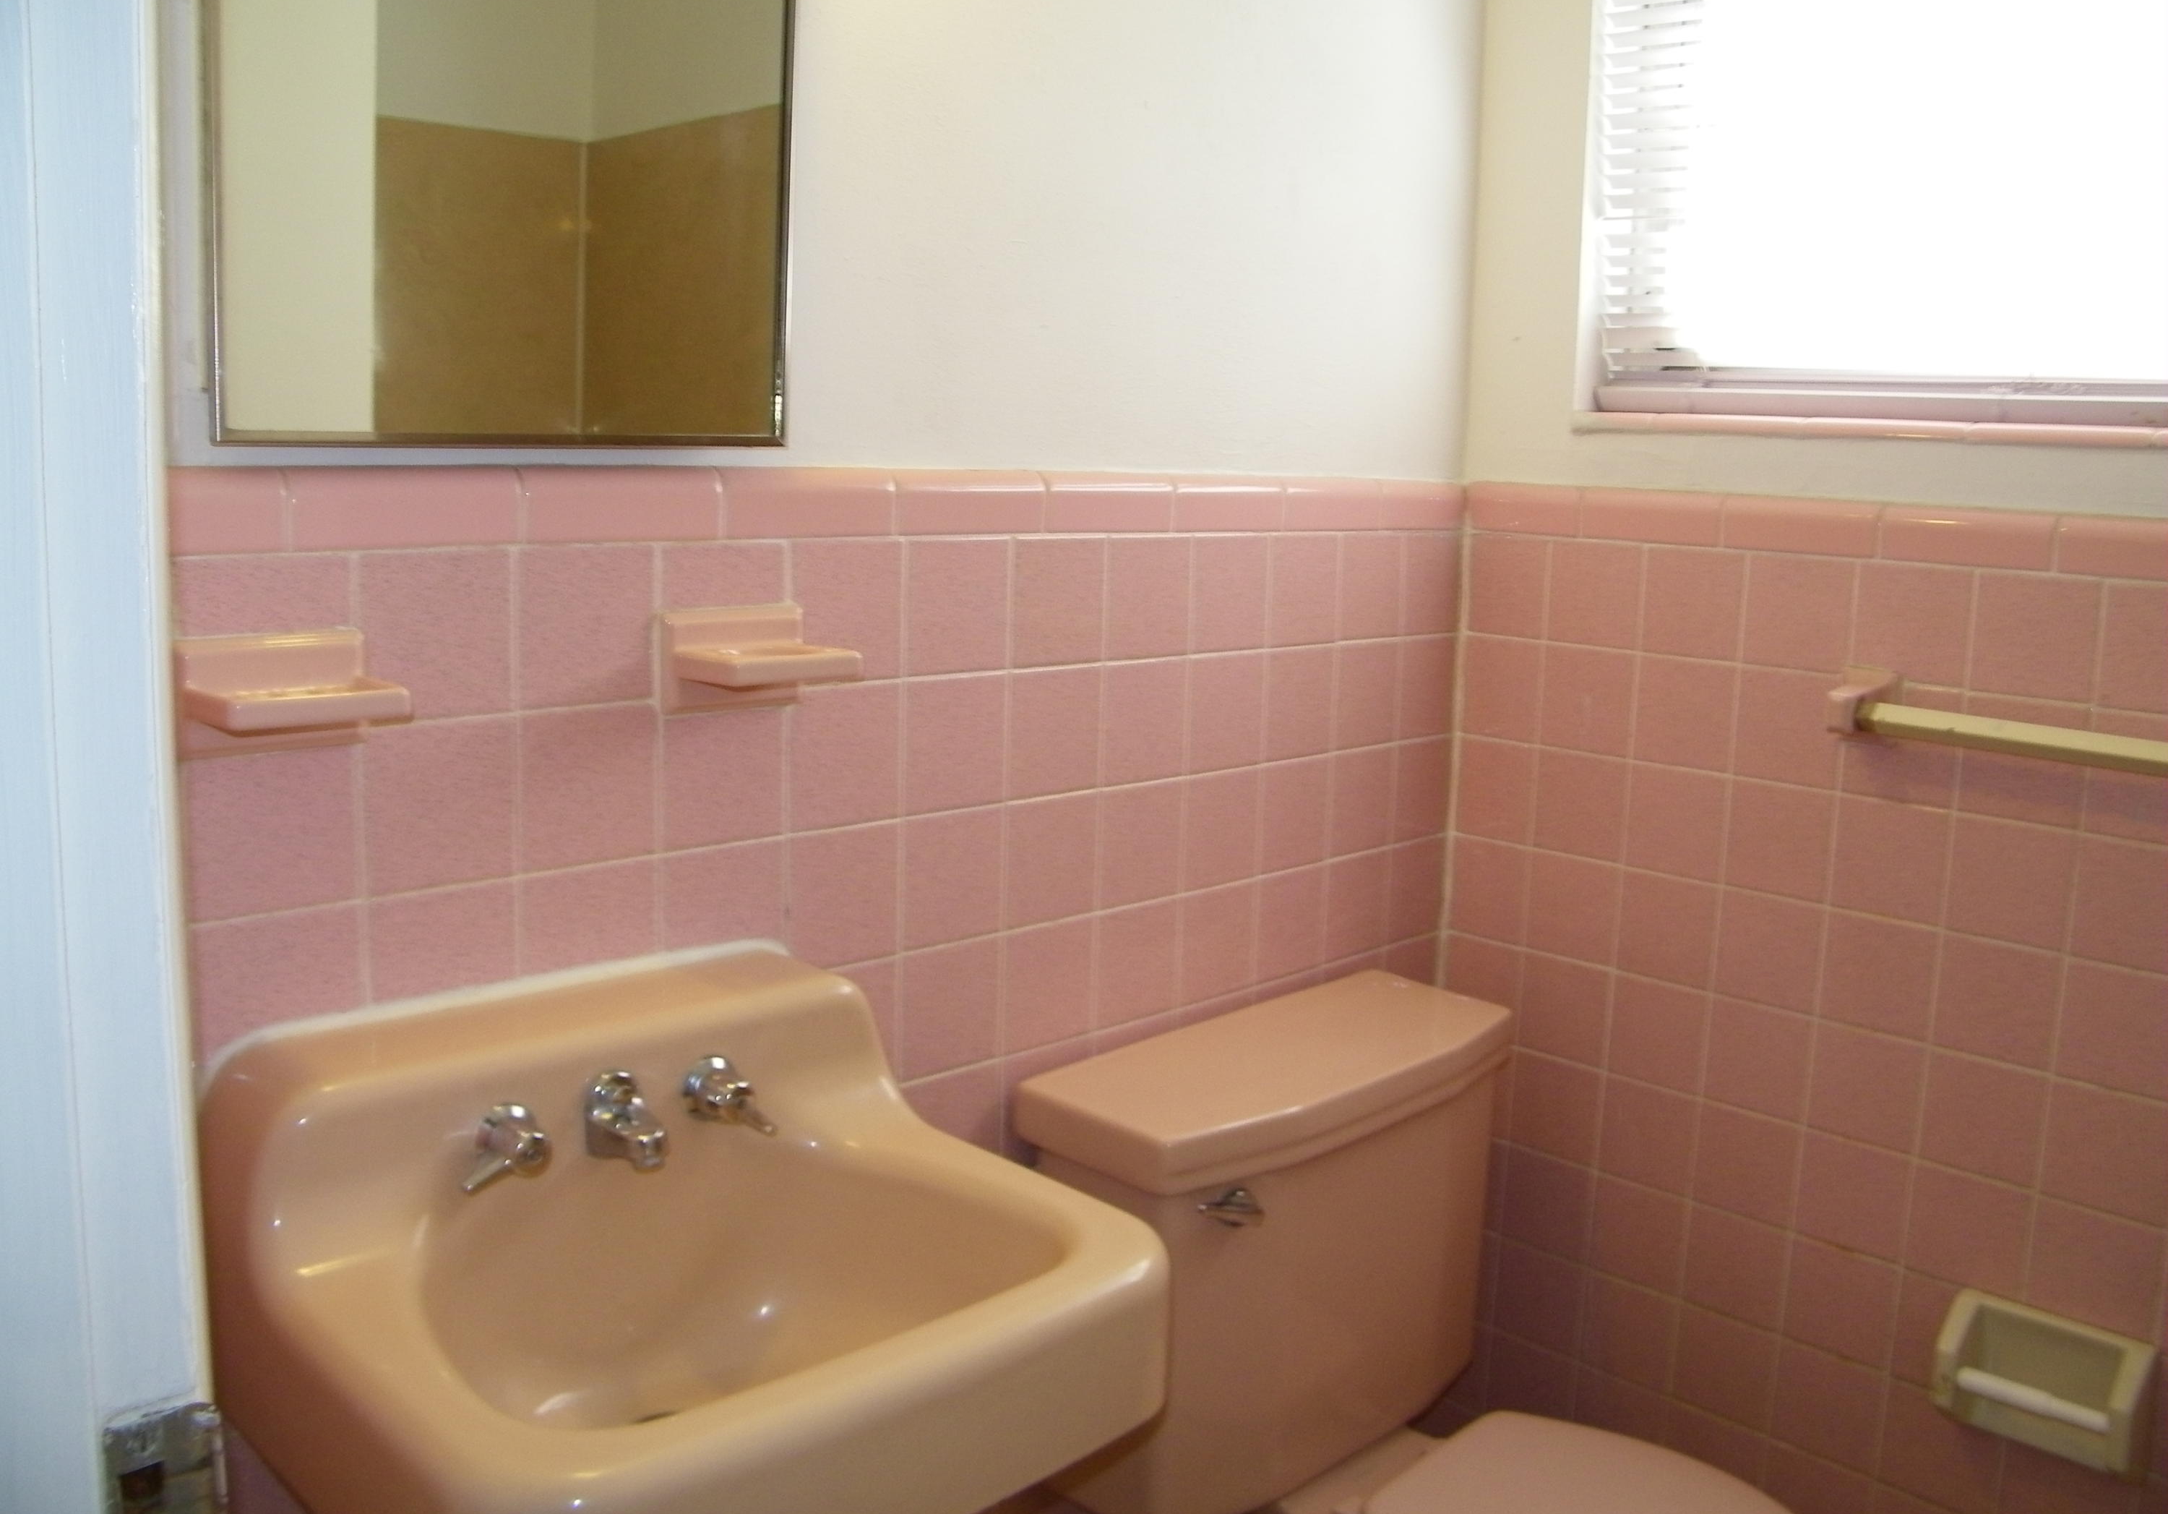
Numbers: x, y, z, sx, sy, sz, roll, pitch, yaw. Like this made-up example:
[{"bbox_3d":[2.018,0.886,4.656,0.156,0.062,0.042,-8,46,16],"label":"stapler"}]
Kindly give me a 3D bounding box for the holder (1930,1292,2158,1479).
[{"bbox_3d":[0.855,0.554,1.568,0.050,0.108,0.160,-7,13,-44],"label":"holder"}]

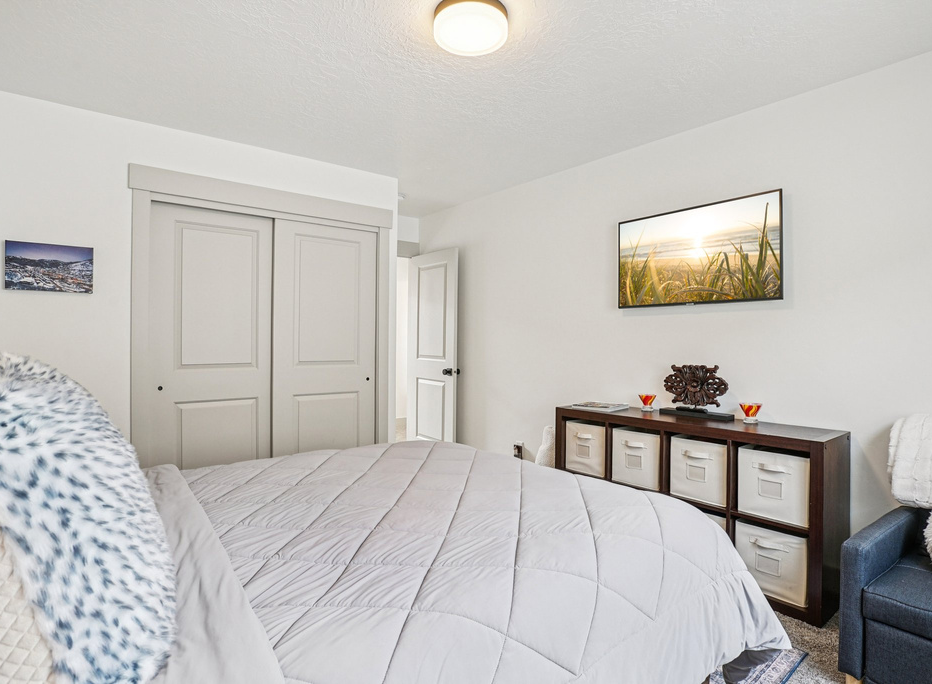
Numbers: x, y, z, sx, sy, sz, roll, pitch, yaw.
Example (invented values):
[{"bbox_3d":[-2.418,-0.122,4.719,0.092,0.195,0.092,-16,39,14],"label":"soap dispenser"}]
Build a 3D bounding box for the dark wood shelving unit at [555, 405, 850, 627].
[{"bbox_3d":[1.218,0.829,2.606,0.385,0.793,1.430,-1,1,-41],"label":"dark wood shelving unit"}]

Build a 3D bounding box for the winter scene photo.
[{"bbox_3d":[-2.140,-0.382,2.345,0.350,0.250,0.025,-1,1,-37],"label":"winter scene photo"}]

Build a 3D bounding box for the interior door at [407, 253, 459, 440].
[{"bbox_3d":[-0.312,0.205,4.215,0.700,2.060,0.045,1,1,44],"label":"interior door"}]

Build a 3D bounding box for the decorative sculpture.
[{"bbox_3d":[1.335,0.285,2.655,0.385,0.300,0.090,1,1,44],"label":"decorative sculpture"}]

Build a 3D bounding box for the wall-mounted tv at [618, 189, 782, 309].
[{"bbox_3d":[1.290,-0.490,2.617,0.055,0.550,0.910,-1,1,-41],"label":"wall-mounted tv"}]

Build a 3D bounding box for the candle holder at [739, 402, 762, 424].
[{"bbox_3d":[1.532,0.384,2.435,0.124,0.096,0.124,-1,1,-41],"label":"candle holder"}]

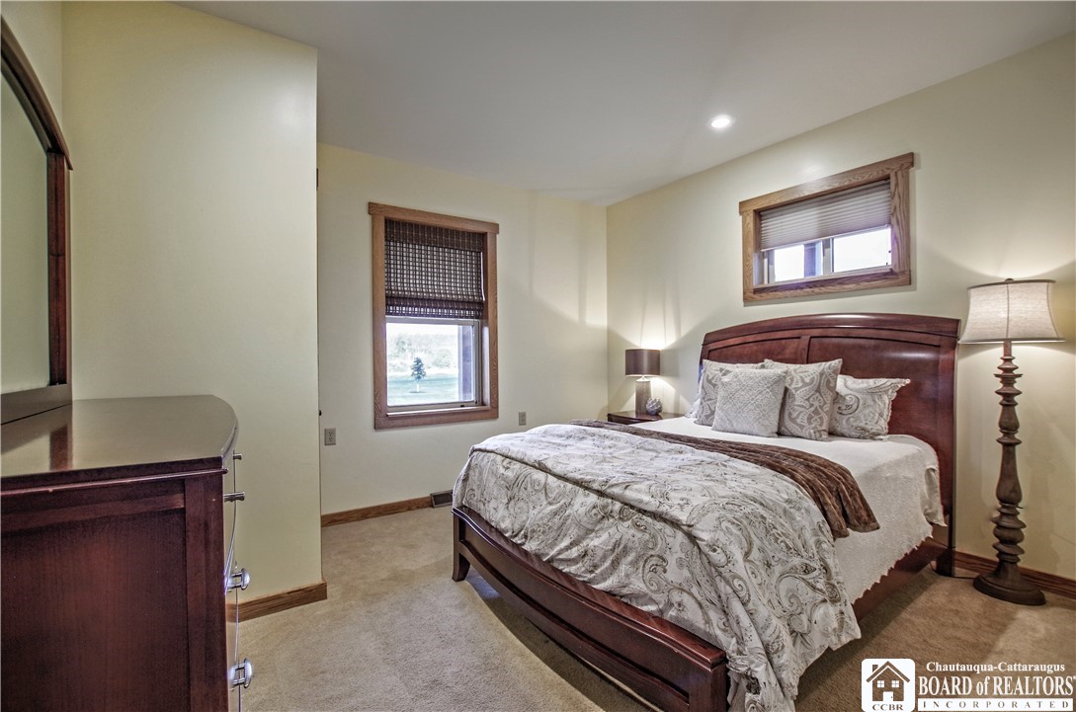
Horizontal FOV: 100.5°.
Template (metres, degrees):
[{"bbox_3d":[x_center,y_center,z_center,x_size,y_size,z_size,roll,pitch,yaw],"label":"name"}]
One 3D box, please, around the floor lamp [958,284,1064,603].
[{"bbox_3d":[2.362,0.395,2.250,0.350,1.573,0.350,0,0,-36],"label":"floor lamp"}]

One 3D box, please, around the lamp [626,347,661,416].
[{"bbox_3d":[0.950,0.232,4.040,0.306,0.590,0.306,0,0,0],"label":"lamp"}]

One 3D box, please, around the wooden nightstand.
[{"bbox_3d":[0.985,0.860,3.940,0.430,0.660,0.660,0,0,-36],"label":"wooden nightstand"}]

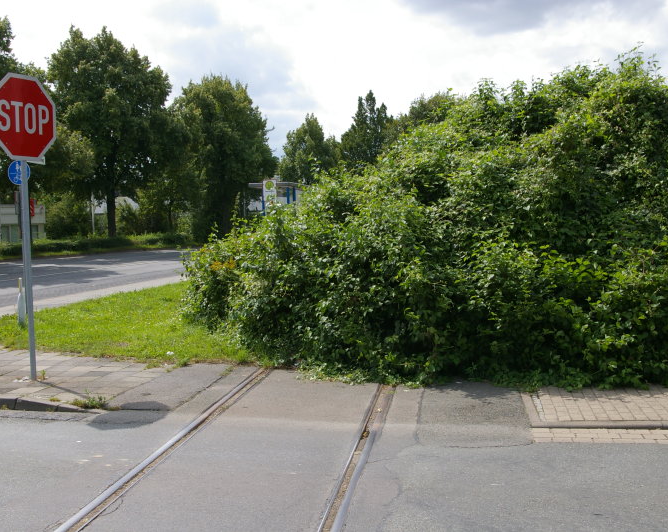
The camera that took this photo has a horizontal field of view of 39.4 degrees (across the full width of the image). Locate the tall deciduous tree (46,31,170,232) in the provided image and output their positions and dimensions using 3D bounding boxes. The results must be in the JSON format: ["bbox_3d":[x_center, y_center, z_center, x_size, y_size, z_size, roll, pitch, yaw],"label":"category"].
[{"bbox_3d":[-13.800,-7.950,57.000,7.600,13.400,7.600,0,3,0],"label":"tall deciduous tree"}]

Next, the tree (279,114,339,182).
[{"bbox_3d":[-2.200,-8.150,85.000,6.000,11.800,6.000,0,3,0],"label":"tree"}]

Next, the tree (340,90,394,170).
[{"bbox_3d":[3.050,-9.150,85.000,5.500,13.700,5.500,0,3,0],"label":"tree"}]

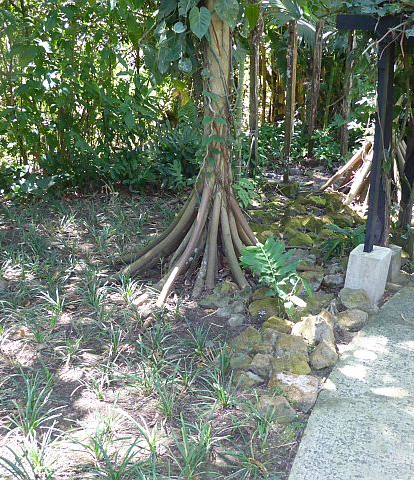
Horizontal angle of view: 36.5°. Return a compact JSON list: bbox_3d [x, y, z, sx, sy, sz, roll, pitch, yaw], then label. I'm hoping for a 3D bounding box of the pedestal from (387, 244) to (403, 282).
[{"bbox_3d":[1.473,0.159,5.137,0.206,0.283,0.206,10,19,31],"label":"pedestal"}]

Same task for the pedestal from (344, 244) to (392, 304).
[{"bbox_3d":[1.214,0.247,4.733,0.242,0.361,0.242,10,19,31],"label":"pedestal"}]

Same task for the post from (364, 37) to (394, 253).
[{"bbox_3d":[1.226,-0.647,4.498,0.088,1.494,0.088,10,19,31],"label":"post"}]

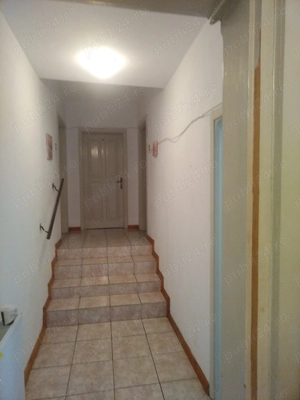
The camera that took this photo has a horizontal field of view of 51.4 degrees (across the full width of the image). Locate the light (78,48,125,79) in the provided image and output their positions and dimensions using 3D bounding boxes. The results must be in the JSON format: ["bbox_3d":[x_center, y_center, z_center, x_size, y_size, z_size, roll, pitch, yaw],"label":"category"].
[{"bbox_3d":[-0.468,-1.296,3.022,0.422,0.118,0.422,-1,3,-9],"label":"light"}]

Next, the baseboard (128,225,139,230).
[{"bbox_3d":[-0.345,0.564,6.499,0.223,0.074,0.018,-1,3,-9],"label":"baseboard"}]

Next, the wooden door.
[{"bbox_3d":[-0.951,-0.387,6.487,0.804,1.991,0.048,-1,3,-9],"label":"wooden door"}]

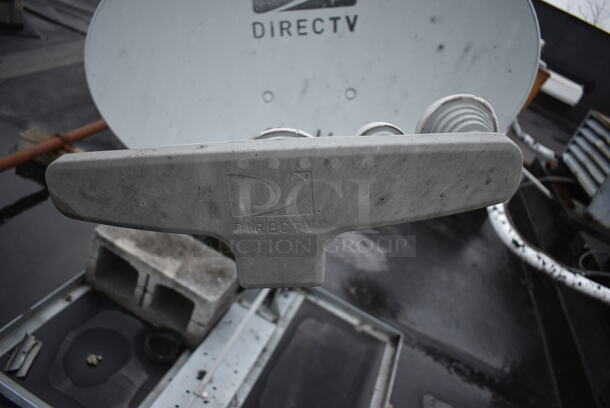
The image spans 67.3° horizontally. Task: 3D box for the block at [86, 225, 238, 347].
[{"bbox_3d":[-0.422,0.213,1.382,0.390,0.193,0.192,29,28,7],"label":"block"}]

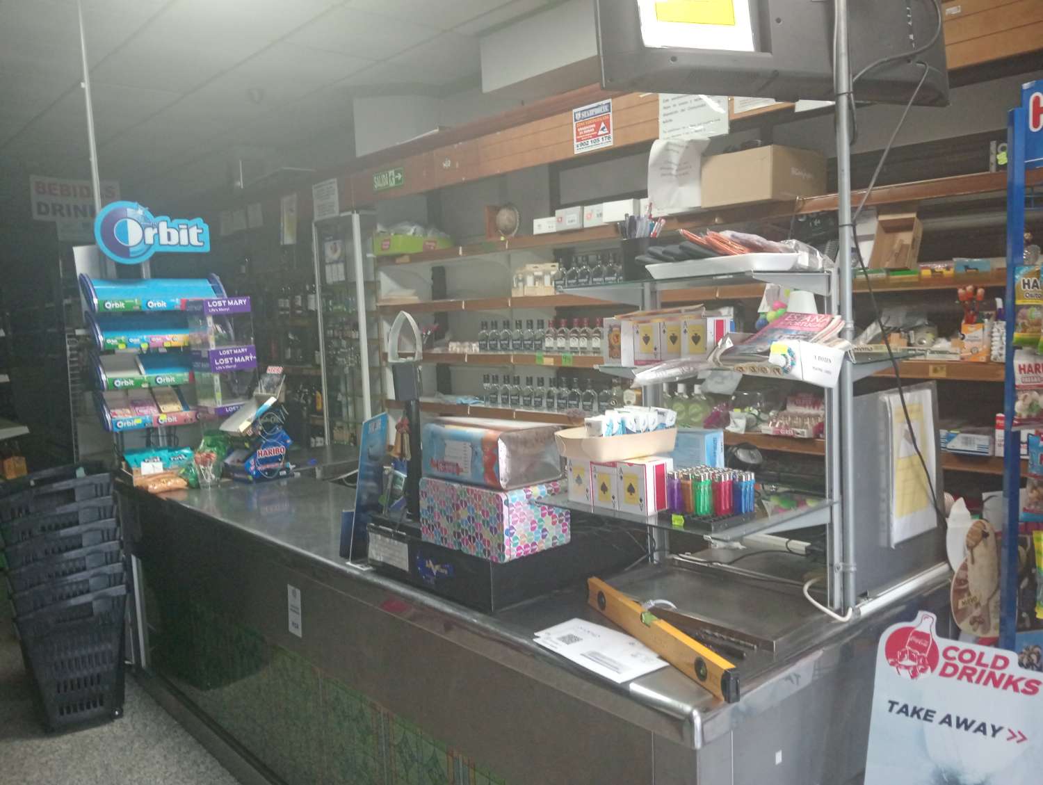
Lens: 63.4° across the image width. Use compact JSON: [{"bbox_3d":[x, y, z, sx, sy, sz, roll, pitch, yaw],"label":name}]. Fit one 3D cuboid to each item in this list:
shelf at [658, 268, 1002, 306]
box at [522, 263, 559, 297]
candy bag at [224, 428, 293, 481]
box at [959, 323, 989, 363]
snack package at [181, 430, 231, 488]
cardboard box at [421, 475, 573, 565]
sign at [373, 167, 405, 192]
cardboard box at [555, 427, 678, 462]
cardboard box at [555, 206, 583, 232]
[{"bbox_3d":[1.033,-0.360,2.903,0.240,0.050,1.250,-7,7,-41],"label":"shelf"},{"bbox_3d":[0.098,-0.512,3.837,0.055,0.145,0.205,-7,7,-41],"label":"box"},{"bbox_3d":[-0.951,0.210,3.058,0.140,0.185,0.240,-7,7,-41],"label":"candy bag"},{"bbox_3d":[1.327,-0.149,2.468,0.045,0.112,0.068,-7,7,-41],"label":"box"},{"bbox_3d":[-1.086,0.231,2.926,0.130,0.185,0.100,-7,7,-41],"label":"snack package"},{"bbox_3d":[-0.056,0.237,1.710,0.177,0.130,0.257,-8,8,-44],"label":"cardboard box"},{"bbox_3d":[-0.716,-1.152,4.567,0.012,0.090,0.297,-7,7,-41],"label":"sign"},{"bbox_3d":[0.177,0.091,1.582,0.200,0.042,0.122,-6,7,-34],"label":"cardboard box"},{"bbox_3d":[0.241,-0.749,3.662,0.090,0.094,0.150,-7,7,-41],"label":"cardboard box"}]

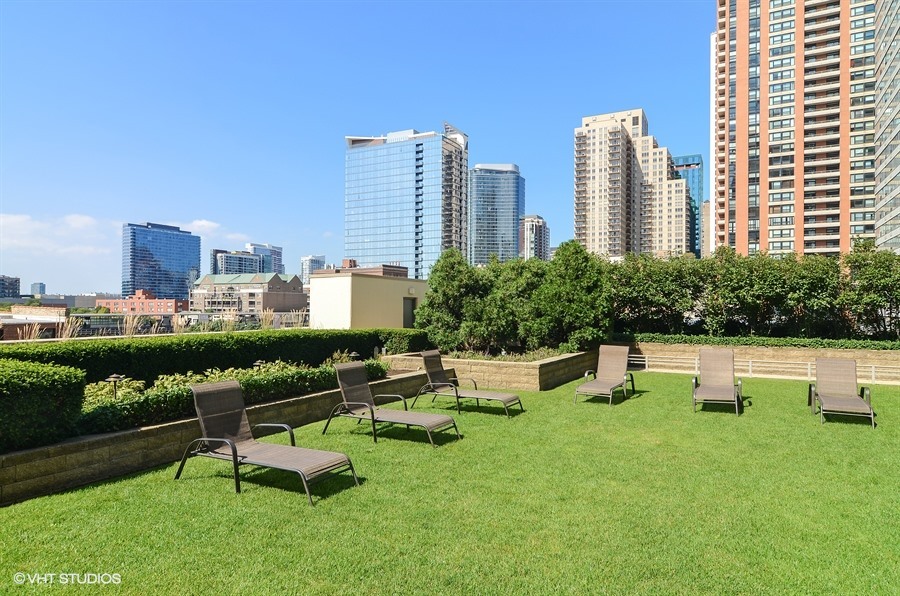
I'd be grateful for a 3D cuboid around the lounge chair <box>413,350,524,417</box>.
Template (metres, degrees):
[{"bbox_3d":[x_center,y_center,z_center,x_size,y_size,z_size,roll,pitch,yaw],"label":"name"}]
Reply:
[{"bbox_3d":[0.297,1.357,8.459,1.727,0.901,0.734,0,-1,27],"label":"lounge chair"}]

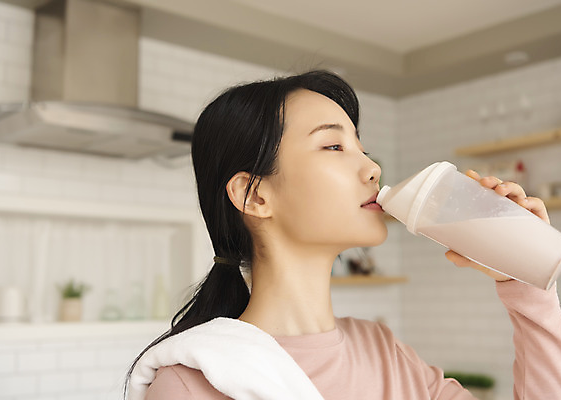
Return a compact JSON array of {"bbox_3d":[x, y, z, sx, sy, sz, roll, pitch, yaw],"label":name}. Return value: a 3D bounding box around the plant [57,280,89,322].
[{"bbox_3d":[-0.829,0.406,3.200,0.125,0.163,0.120,5,-8,-41],"label":"plant"}]

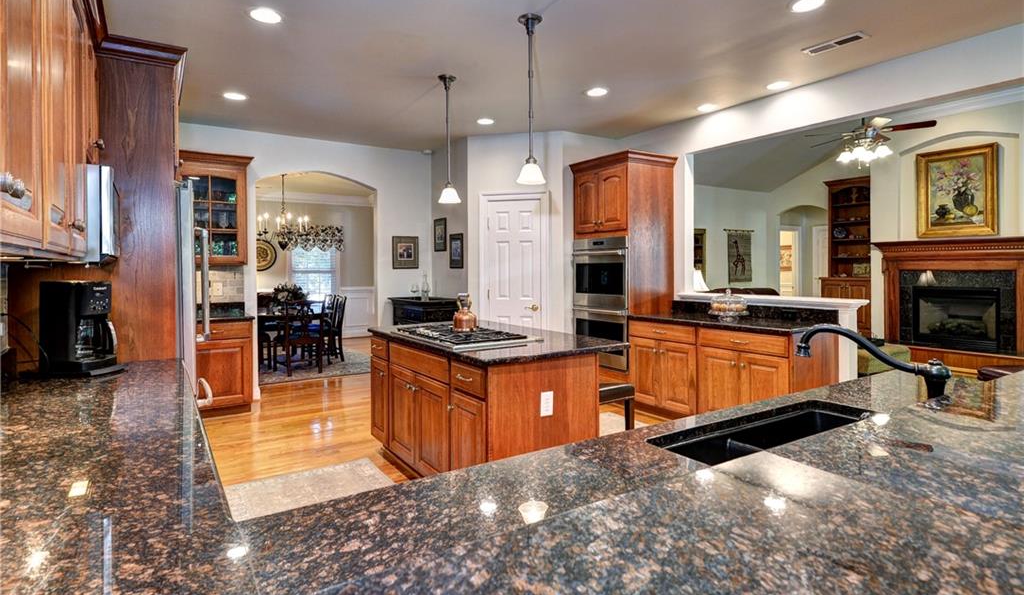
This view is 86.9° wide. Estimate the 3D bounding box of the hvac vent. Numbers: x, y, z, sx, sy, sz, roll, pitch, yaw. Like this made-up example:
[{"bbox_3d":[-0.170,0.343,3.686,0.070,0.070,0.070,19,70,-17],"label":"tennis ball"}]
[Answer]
[{"bbox_3d":[2.070,-1.615,3.462,0.141,0.025,0.356,-2,2,-33],"label":"hvac vent"}]

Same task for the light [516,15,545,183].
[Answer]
[{"bbox_3d":[0.106,-1.124,3.104,0.169,0.950,0.169,0,2,0],"label":"light"}]

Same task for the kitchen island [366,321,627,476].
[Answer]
[{"bbox_3d":[-0.176,0.707,3.577,1.000,0.920,1.690,-2,3,-33],"label":"kitchen island"}]

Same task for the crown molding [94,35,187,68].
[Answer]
[{"bbox_3d":[-1.737,-1.170,2.568,0.360,0.085,0.085,-2,3,-33],"label":"crown molding"}]

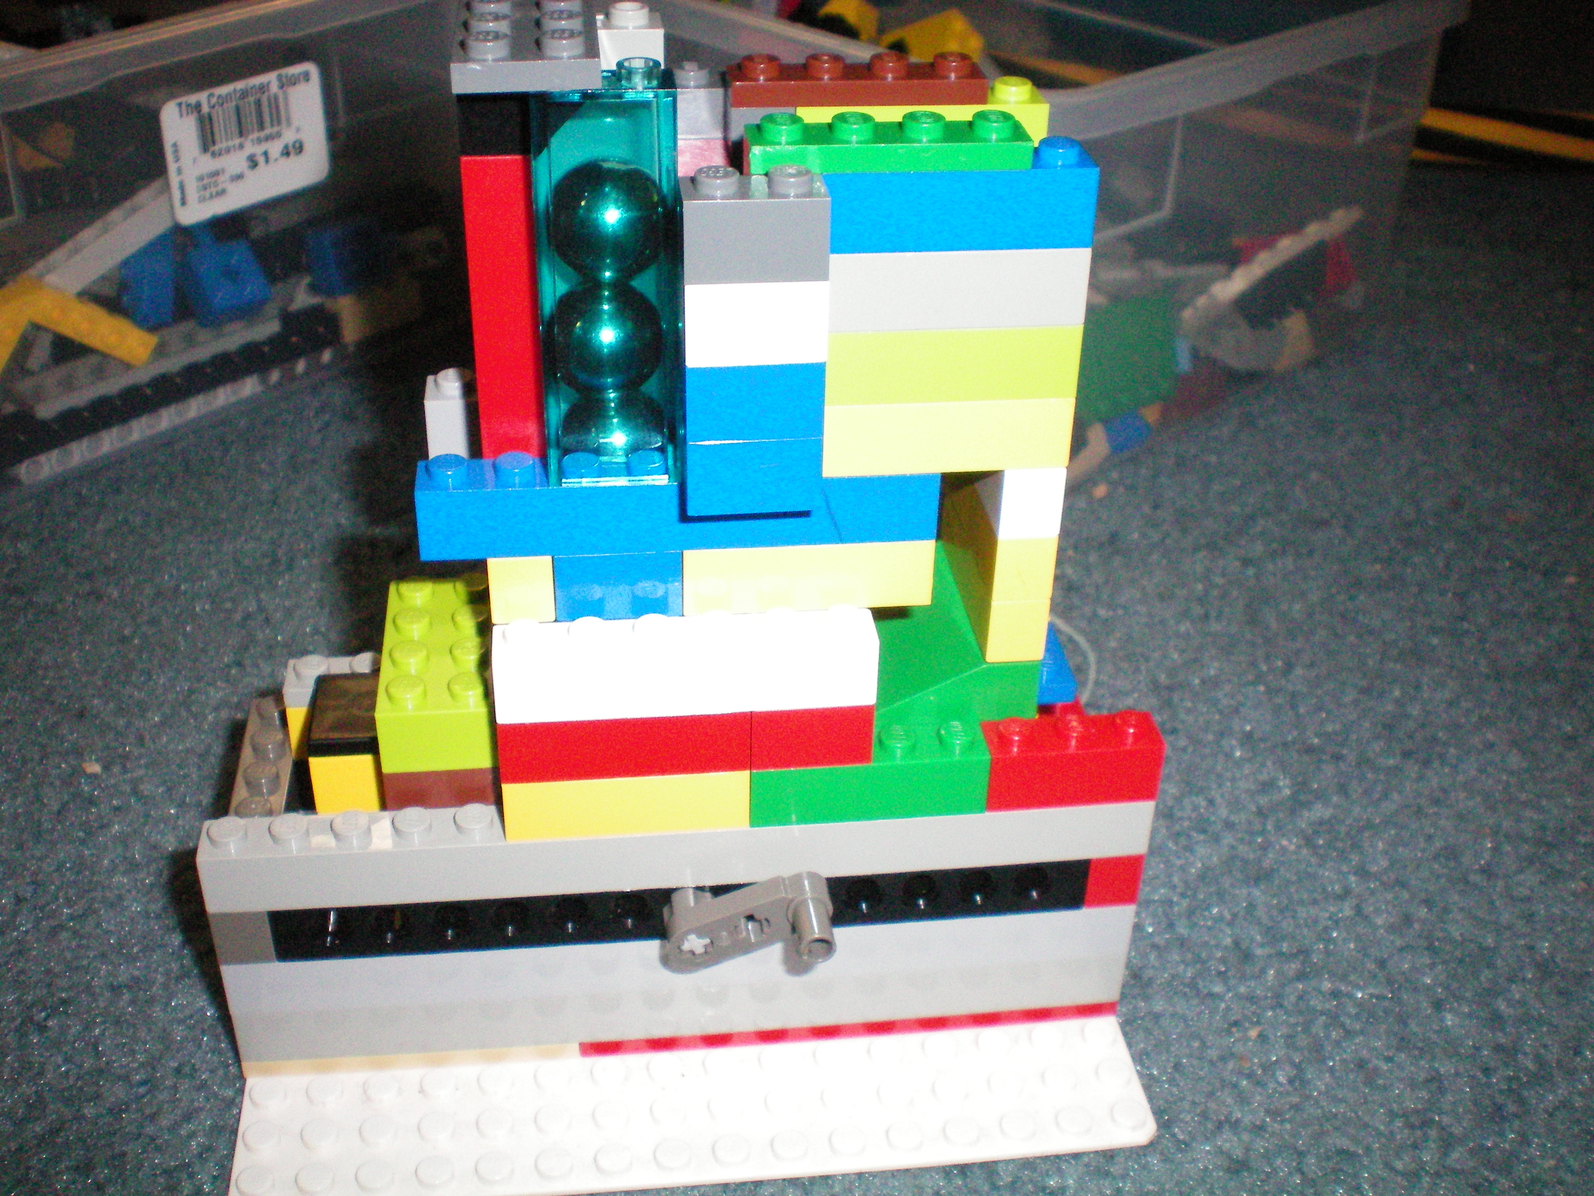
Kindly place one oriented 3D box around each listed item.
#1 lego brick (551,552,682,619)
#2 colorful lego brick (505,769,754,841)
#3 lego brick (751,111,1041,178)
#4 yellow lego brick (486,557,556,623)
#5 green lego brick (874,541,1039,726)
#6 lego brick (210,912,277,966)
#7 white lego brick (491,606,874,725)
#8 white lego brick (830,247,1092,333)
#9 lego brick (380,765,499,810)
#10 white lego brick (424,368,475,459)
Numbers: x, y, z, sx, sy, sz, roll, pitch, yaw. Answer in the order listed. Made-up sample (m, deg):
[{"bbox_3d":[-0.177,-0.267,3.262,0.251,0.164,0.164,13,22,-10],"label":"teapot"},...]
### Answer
[{"bbox_3d":[-0.023,-0.004,0.224,0.016,0.010,0.009,-3,33,-6],"label":"lego brick"},{"bbox_3d":[-0.022,0.025,0.232,0.032,0.010,0.008,-3,33,-6],"label":"colorful lego brick"},{"bbox_3d":[0.010,-0.052,0.197,0.032,0.005,0.008,-3,33,-7],"label":"lego brick"},{"bbox_3d":[-0.035,-0.003,0.222,0.008,0.010,0.008,-2,34,-6],"label":"yellow lego brick"},{"bbox_3d":[0.019,0.004,0.249,0.024,0.010,0.032,-3,33,-6],"label":"green lego brick"},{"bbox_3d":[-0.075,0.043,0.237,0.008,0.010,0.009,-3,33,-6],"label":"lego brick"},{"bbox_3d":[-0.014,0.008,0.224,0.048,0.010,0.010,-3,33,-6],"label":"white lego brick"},{"bbox_3d":[0.018,-0.038,0.207,0.032,0.011,0.008,-3,33,-7],"label":"white lego brick"},{"bbox_3d":[-0.048,0.021,0.244,0.016,0.010,0.020,-2,34,-6],"label":"lego brick"},{"bbox_3d":[-0.045,-0.025,0.236,0.008,0.011,0.008,-2,34,-6],"label":"white lego brick"}]

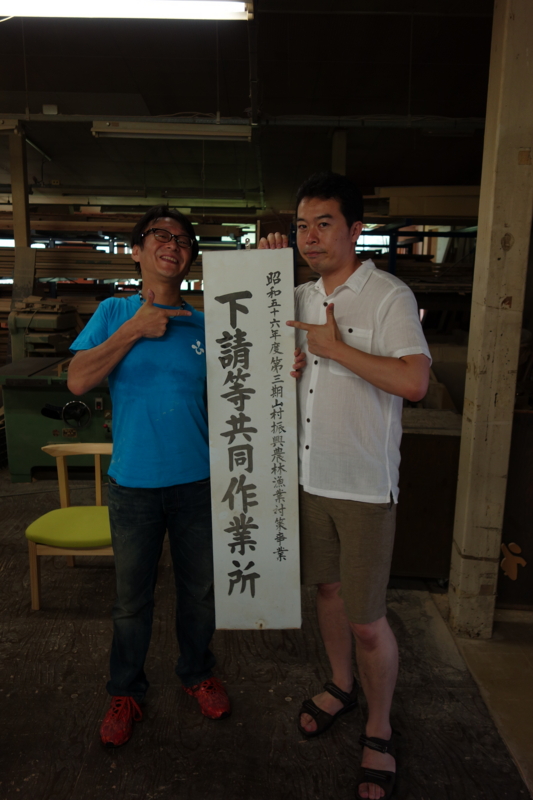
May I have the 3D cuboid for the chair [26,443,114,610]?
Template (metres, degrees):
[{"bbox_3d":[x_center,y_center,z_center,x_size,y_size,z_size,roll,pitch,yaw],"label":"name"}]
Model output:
[{"bbox_3d":[-0.854,0.591,3.235,0.550,0.660,0.530,1,11,-2],"label":"chair"}]

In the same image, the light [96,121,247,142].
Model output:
[{"bbox_3d":[-0.733,-2.087,5.179,1.240,0.110,0.130,0,11,-3],"label":"light"}]

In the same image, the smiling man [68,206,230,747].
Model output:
[{"bbox_3d":[-0.374,0.252,2.215,0.540,1.730,0.420,0,11,-4],"label":"smiling man"}]

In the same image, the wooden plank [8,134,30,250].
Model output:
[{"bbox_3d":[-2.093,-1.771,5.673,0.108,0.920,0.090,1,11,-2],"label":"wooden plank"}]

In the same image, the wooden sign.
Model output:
[{"bbox_3d":[-0.037,0.130,1.972,0.260,1.127,0.025,-1,5,2],"label":"wooden sign"}]

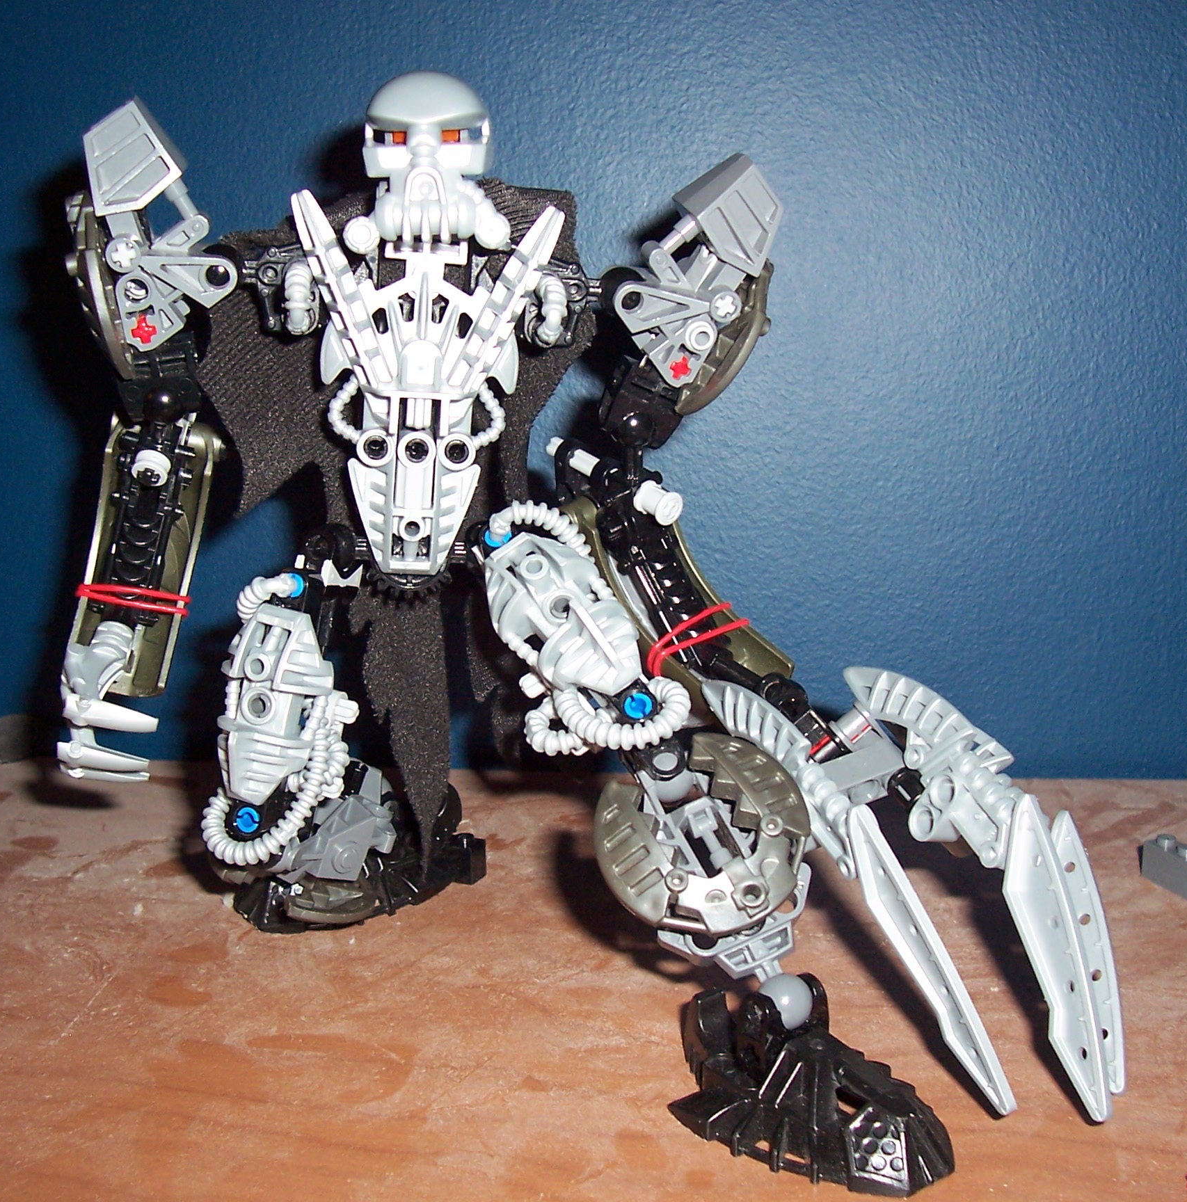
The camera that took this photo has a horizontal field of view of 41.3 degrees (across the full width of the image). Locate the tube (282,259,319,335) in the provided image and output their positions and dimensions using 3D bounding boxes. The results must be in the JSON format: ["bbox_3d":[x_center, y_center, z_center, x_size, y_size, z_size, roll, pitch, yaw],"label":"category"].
[{"bbox_3d":[-0.057,-0.060,0.309,0.007,0.015,0.009,-2,10,-9],"label":"tube"}]

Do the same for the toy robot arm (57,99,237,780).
[{"bbox_3d":[-0.092,-0.033,0.322,0.037,0.137,0.039,-1,10,-14],"label":"toy robot arm"}]

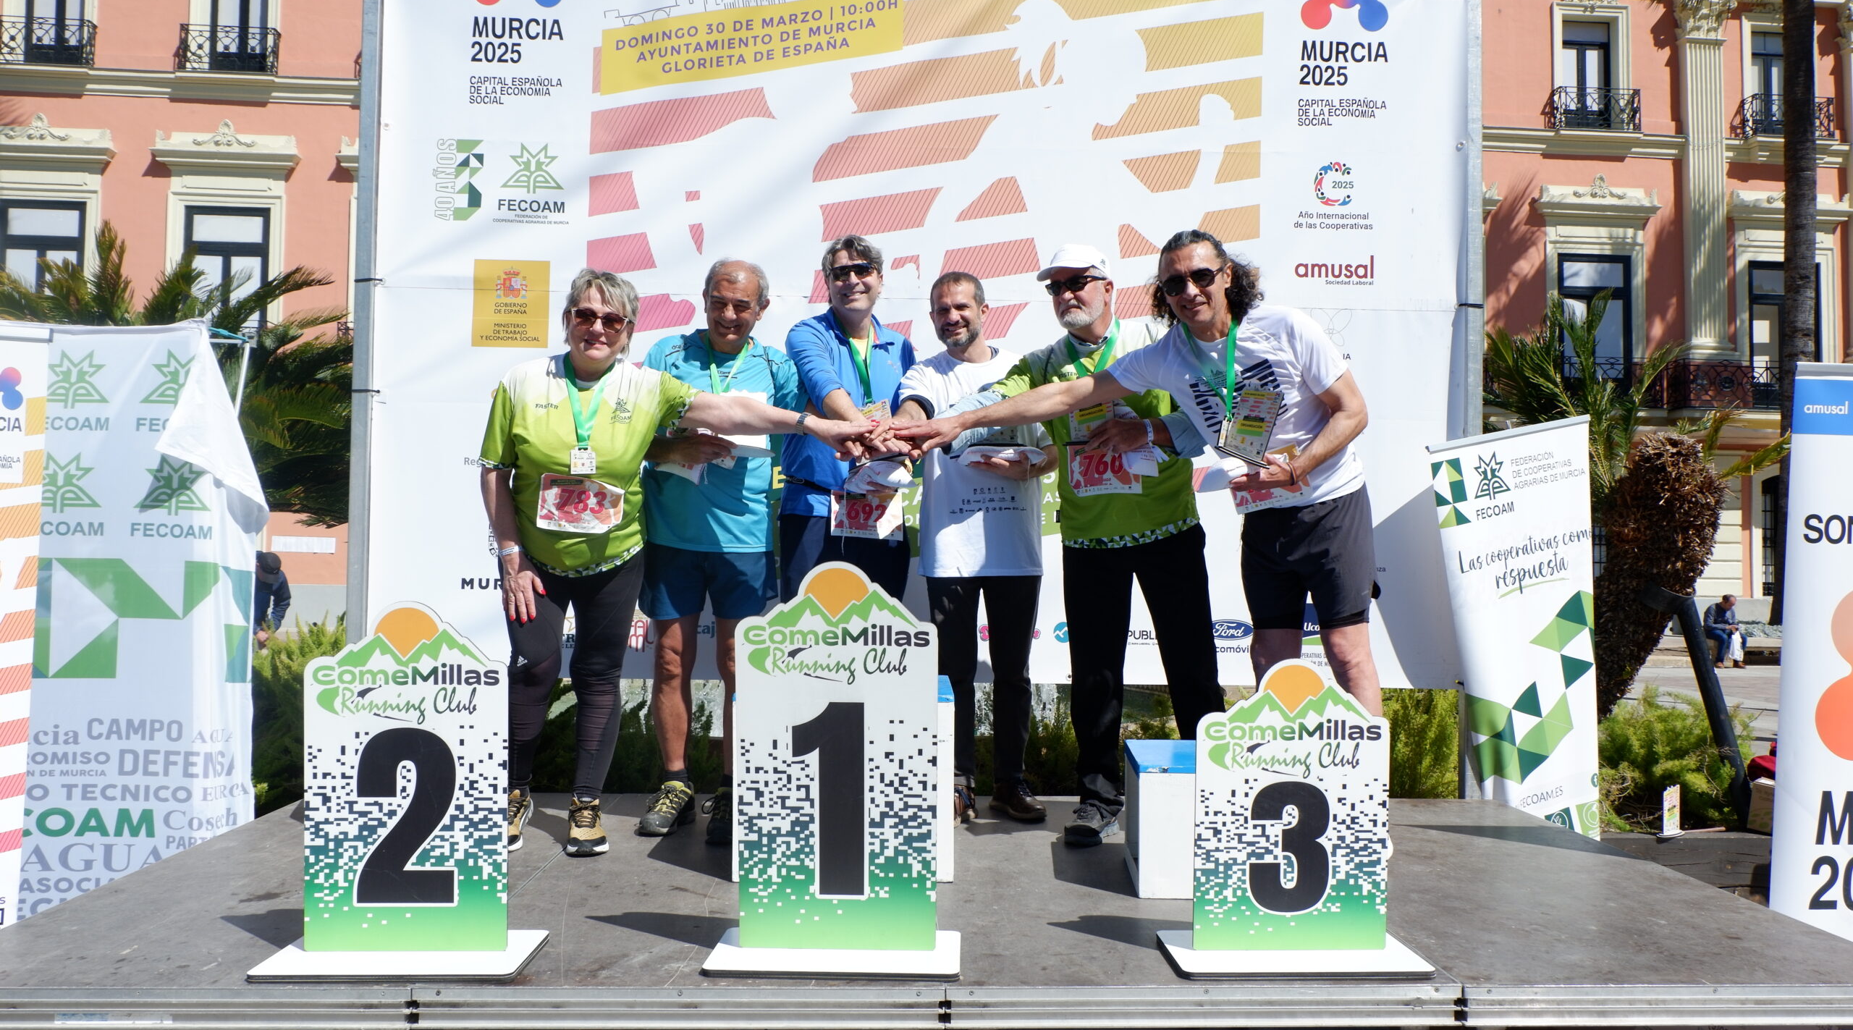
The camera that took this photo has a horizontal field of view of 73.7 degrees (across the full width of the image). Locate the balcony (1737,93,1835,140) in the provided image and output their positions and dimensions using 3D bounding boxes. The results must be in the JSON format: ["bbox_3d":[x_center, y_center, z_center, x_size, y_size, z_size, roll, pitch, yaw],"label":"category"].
[{"bbox_3d":[19.697,-9.072,28.200,1.900,1.020,0.420,1,-3,-5],"label":"balcony"}]

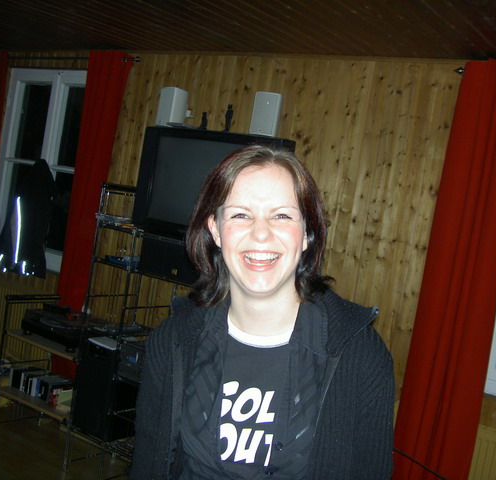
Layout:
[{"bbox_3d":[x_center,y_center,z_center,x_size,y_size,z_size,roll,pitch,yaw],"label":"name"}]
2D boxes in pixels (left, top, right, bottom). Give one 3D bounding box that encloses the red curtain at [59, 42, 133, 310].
[{"bbox_3d":[-1.027,-0.114,4.588,0.300,2.174,0.120,12,4,35],"label":"red curtain"}]

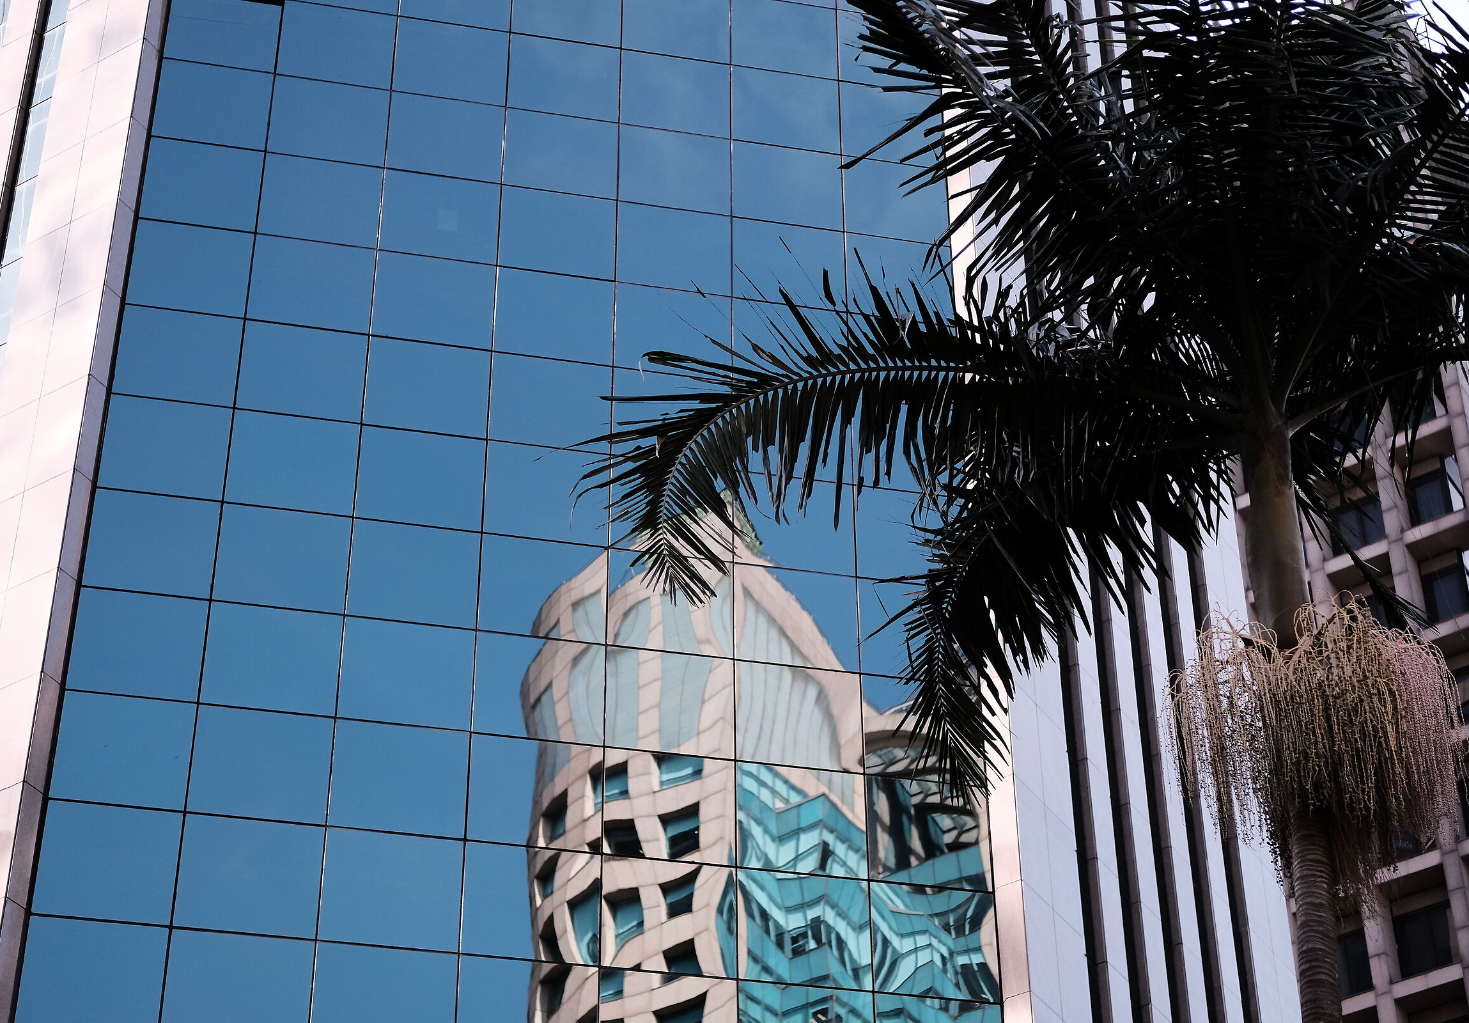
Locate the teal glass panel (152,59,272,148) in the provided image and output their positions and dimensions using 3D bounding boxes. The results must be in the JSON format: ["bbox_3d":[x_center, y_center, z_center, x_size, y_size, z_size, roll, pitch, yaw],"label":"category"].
[{"bbox_3d":[-6.056,-4.705,37.175,1.265,1.260,0.060,7,-39,-9],"label":"teal glass panel"}]

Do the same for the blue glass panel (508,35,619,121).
[{"bbox_3d":[-1.953,-4.972,36.601,1.280,1.211,0.050,7,-39,-9],"label":"blue glass panel"}]

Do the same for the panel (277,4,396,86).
[{"bbox_3d":[-4.755,-5.554,38.192,1.337,1.260,0.060,7,-39,-9],"label":"panel"}]

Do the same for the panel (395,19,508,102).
[{"bbox_3d":[-3.603,-5.726,40.651,1.428,1.349,0.050,7,-39,-9],"label":"panel"}]

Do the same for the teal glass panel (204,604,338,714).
[{"bbox_3d":[-4.451,1.414,30.789,1.280,1.211,0.050,7,-39,-9],"label":"teal glass panel"}]

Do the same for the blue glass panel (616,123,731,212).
[{"bbox_3d":[-0.672,-3.858,36.035,1.280,1.211,0.050,7,-39,-9],"label":"blue glass panel"}]

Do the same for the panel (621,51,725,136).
[{"bbox_3d":[-0.728,-5.061,38.845,1.337,1.260,0.060,7,-39,-9],"label":"panel"}]

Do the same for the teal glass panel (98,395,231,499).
[{"bbox_3d":[-6.028,-0.668,33.954,1.265,1.260,0.060,7,-39,-9],"label":"teal glass panel"}]

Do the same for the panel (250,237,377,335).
[{"bbox_3d":[-4.480,-2.414,33.874,1.280,1.211,0.050,7,-39,-9],"label":"panel"}]

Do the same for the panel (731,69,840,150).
[{"bbox_3d":[0.615,-4.897,39.062,1.337,1.260,0.060,7,-39,-9],"label":"panel"}]

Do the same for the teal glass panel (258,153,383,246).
[{"bbox_3d":[-5.009,-3.760,38.710,1.428,1.349,0.050,7,-39,-9],"label":"teal glass panel"}]

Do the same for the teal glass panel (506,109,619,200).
[{"bbox_3d":[-2.173,-4.487,40.019,1.428,1.349,0.050,7,-39,-9],"label":"teal glass panel"}]

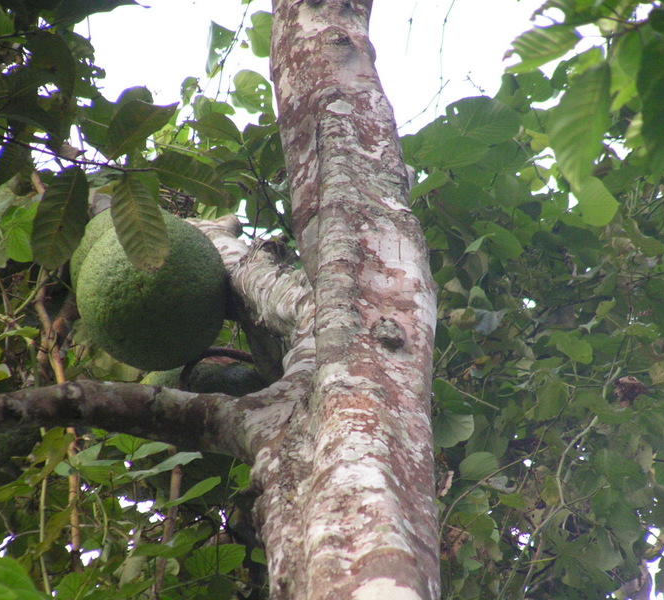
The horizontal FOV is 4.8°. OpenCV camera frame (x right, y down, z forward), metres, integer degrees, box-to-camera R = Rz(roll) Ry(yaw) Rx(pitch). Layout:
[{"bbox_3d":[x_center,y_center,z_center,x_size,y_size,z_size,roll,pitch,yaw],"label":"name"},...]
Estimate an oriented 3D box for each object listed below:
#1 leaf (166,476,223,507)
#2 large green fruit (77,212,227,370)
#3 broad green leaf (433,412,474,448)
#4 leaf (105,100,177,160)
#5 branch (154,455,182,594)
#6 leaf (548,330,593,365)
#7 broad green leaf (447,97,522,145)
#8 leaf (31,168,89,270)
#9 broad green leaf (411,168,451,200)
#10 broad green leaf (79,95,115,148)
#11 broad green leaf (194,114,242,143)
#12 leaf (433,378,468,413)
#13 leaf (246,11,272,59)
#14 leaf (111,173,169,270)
[{"bbox_3d":[-0.275,0.383,15.800,0.123,0.025,0.056,-26,-30,-10],"label":"leaf"},{"bbox_3d":[-0.353,-0.020,15.600,0.298,0.314,0.298,0,-25,0],"label":"large green fruit"},{"bbox_3d":[0.238,0.258,15.700,0.087,0.073,0.035,0,-20,0],"label":"broad green leaf"},{"bbox_3d":[-0.352,-0.312,14.700,0.166,0.078,0.033,-39,-15,-13],"label":"leaf"},{"bbox_3d":[-0.315,0.440,15.300,0.019,0.269,0.019,8,-20,3],"label":"branch"},{"bbox_3d":[0.510,0.102,17.000,0.107,0.060,0.025,32,25,20],"label":"leaf"},{"bbox_3d":[0.343,-0.404,17.900,0.177,0.110,0.027,14,19,-5],"label":"broad green leaf"},{"bbox_3d":[-0.500,-0.152,14.700,0.096,0.192,0.037,14,-19,5],"label":"leaf"},{"bbox_3d":[0.218,-0.254,17.600,0.108,0.025,0.052,-34,-74,11],"label":"broad green leaf"},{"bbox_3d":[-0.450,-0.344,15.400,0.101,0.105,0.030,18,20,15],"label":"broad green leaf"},{"bbox_3d":[-0.247,-0.369,17.000,0.118,0.059,0.025,28,17,-9],"label":"broad green leaf"},{"bbox_3d":[0.247,0.199,16.600,0.088,0.075,0.025,38,15,15],"label":"leaf"},{"bbox_3d":[-0.134,-0.511,15.300,0.069,0.092,0.031,0,-20,0],"label":"leaf"},{"bbox_3d":[-0.370,-0.151,15.300,0.096,0.206,0.030,-17,-22,0],"label":"leaf"}]

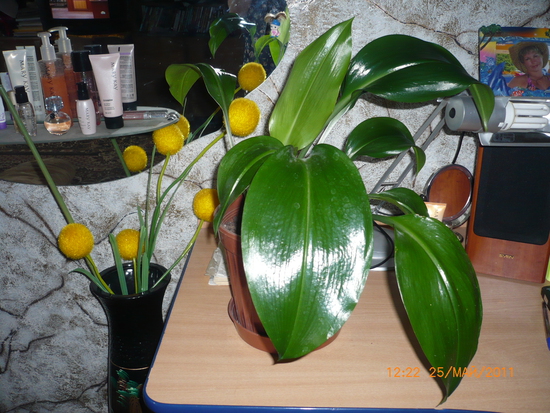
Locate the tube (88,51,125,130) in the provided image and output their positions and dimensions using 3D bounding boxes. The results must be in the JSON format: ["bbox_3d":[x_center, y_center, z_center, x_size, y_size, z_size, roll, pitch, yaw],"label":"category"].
[{"bbox_3d":[-0.334,-0.231,1.122,0.061,0.147,0.040,-3,25,-3],"label":"tube"}]

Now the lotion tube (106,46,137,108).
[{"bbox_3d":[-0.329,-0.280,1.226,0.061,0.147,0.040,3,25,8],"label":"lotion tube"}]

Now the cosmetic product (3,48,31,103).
[{"bbox_3d":[-0.523,-0.246,1.158,0.047,0.150,0.033,-4,25,-7],"label":"cosmetic product"}]

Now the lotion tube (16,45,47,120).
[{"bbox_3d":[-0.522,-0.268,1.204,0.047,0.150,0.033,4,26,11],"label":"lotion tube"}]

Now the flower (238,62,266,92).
[{"bbox_3d":[-0.051,-0.293,1.267,0.065,0.065,0.065,0,25,2],"label":"flower"}]

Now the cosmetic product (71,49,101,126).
[{"bbox_3d":[-0.387,-0.242,1.144,0.041,0.150,0.041,0,25,2],"label":"cosmetic product"}]

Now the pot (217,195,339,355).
[{"bbox_3d":[0.022,0.103,0.923,0.231,0.208,0.231,0,25,2],"label":"pot"}]

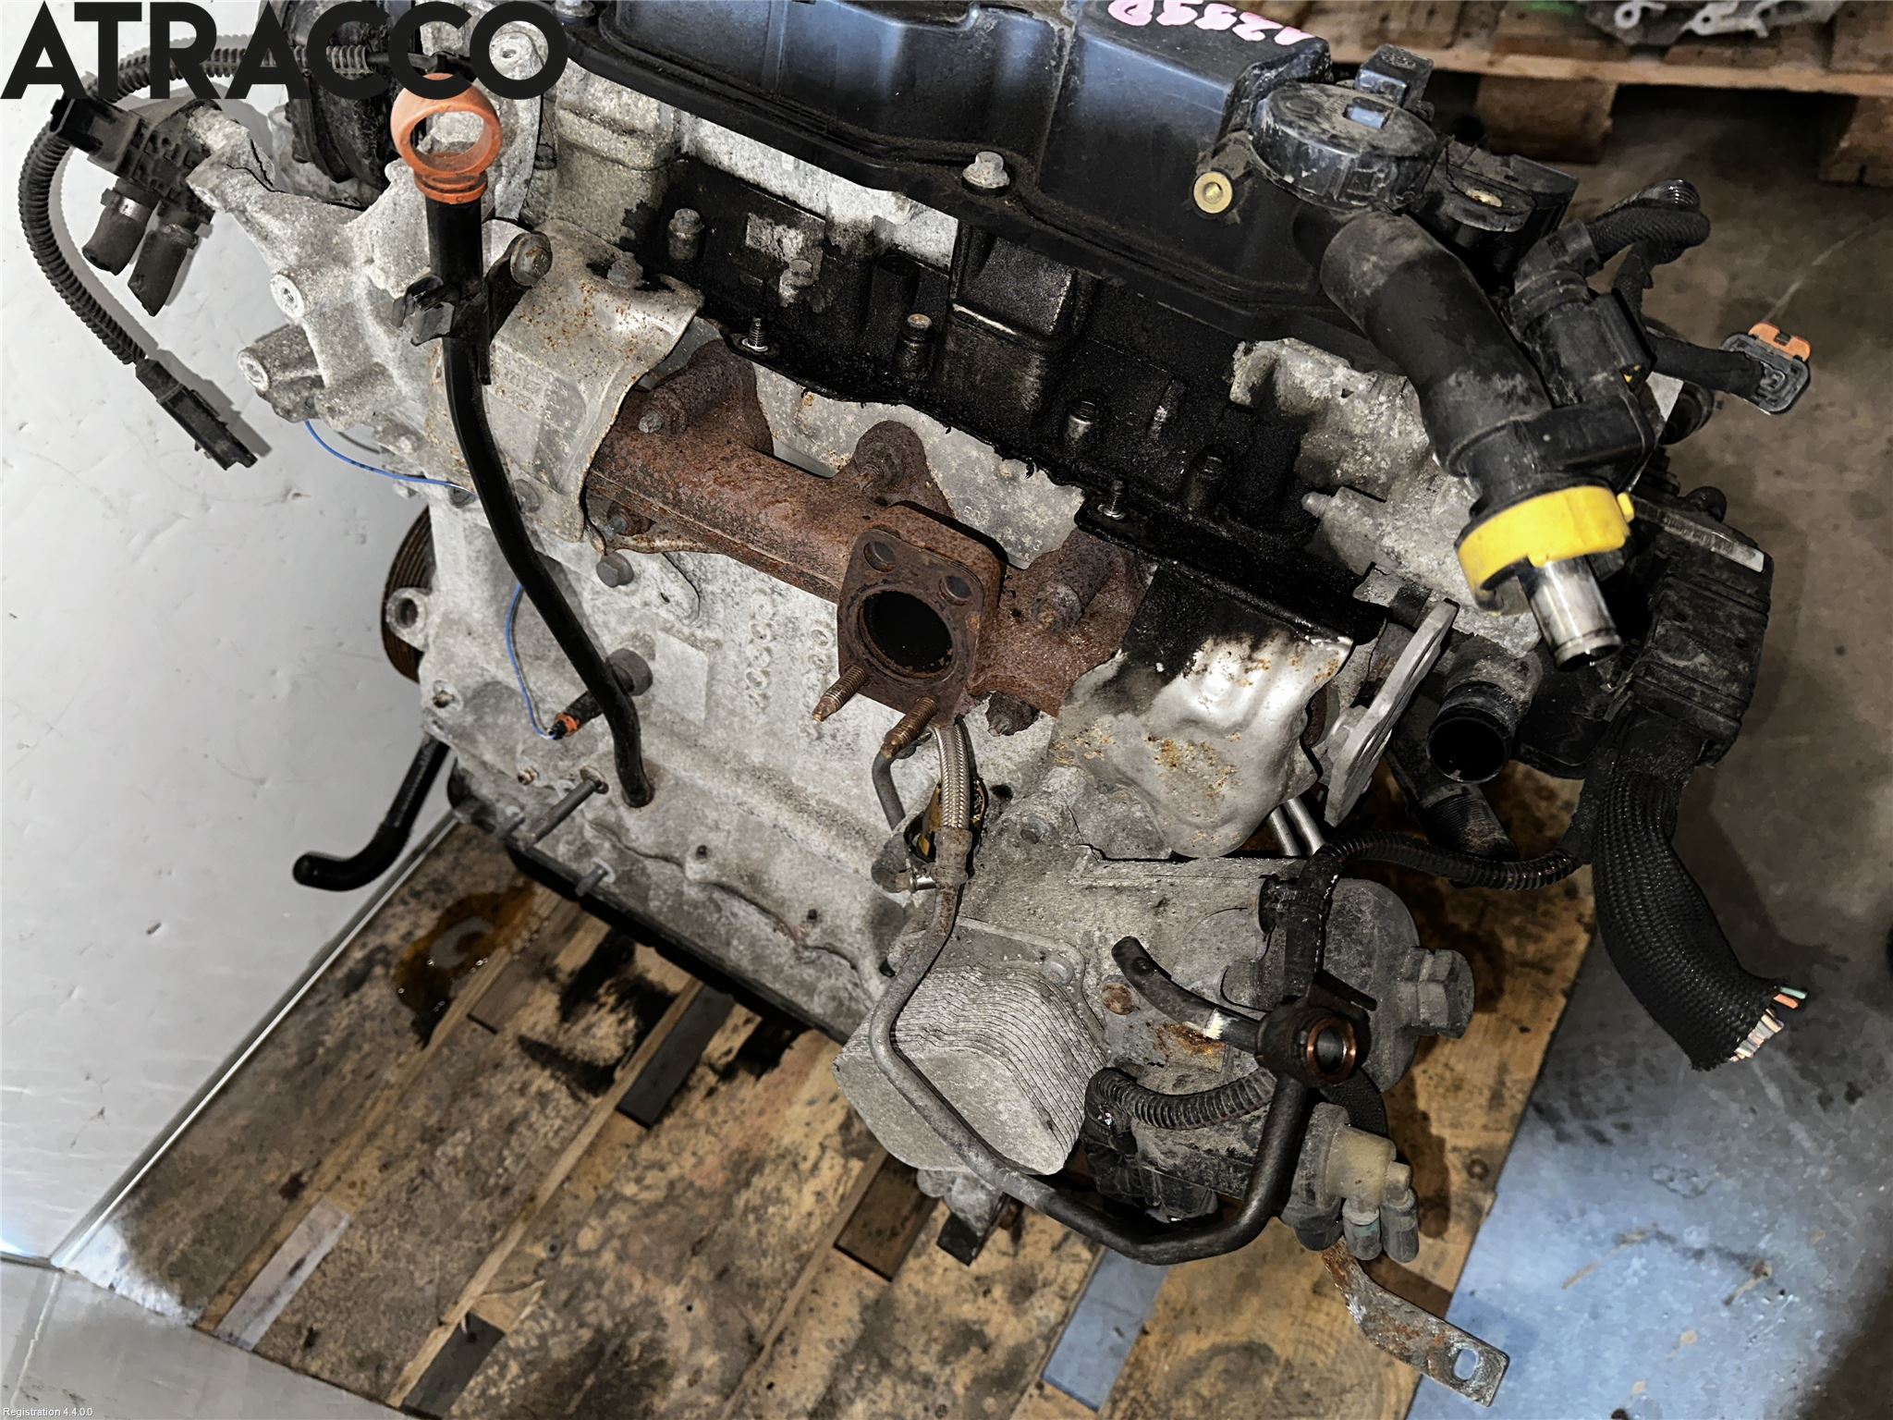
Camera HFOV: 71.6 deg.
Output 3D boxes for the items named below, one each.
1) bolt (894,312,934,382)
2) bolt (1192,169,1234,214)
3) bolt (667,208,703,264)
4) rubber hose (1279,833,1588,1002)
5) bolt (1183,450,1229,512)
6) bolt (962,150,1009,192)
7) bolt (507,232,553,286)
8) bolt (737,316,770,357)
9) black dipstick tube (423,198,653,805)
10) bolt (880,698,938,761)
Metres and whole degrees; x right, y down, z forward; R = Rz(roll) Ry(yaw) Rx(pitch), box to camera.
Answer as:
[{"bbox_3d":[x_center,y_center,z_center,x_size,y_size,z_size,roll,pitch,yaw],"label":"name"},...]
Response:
[{"bbox_3d":[-0.016,-0.178,0.645,0.015,0.029,0.015,6,47,-7],"label":"bolt"},{"bbox_3d":[0.096,-0.186,0.470,0.015,0.015,0.010,8,28,16],"label":"bolt"},{"bbox_3d":[-0.135,-0.244,0.675,0.018,0.021,0.018,6,47,-7],"label":"bolt"},{"bbox_3d":[0.235,0.101,0.632,0.145,0.096,0.056,-4,55,6],"label":"rubber hose"},{"bbox_3d":[0.097,-0.085,0.492,0.011,0.022,0.011,27,42,11],"label":"bolt"},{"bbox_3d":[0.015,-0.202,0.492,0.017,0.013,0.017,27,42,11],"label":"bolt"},{"bbox_3d":[-0.179,-0.194,0.565,0.014,0.022,0.022,14,57,34],"label":"bolt"},{"bbox_3d":[-0.096,-0.185,0.652,0.015,0.015,0.015,6,47,-7],"label":"bolt"},{"bbox_3d":[-0.191,-0.082,0.606,0.050,0.292,0.030,-8,26,9],"label":"black dipstick tube"},{"bbox_3d":[-0.016,0.008,0.596,0.009,0.009,0.040,27,48,13],"label":"bolt"}]

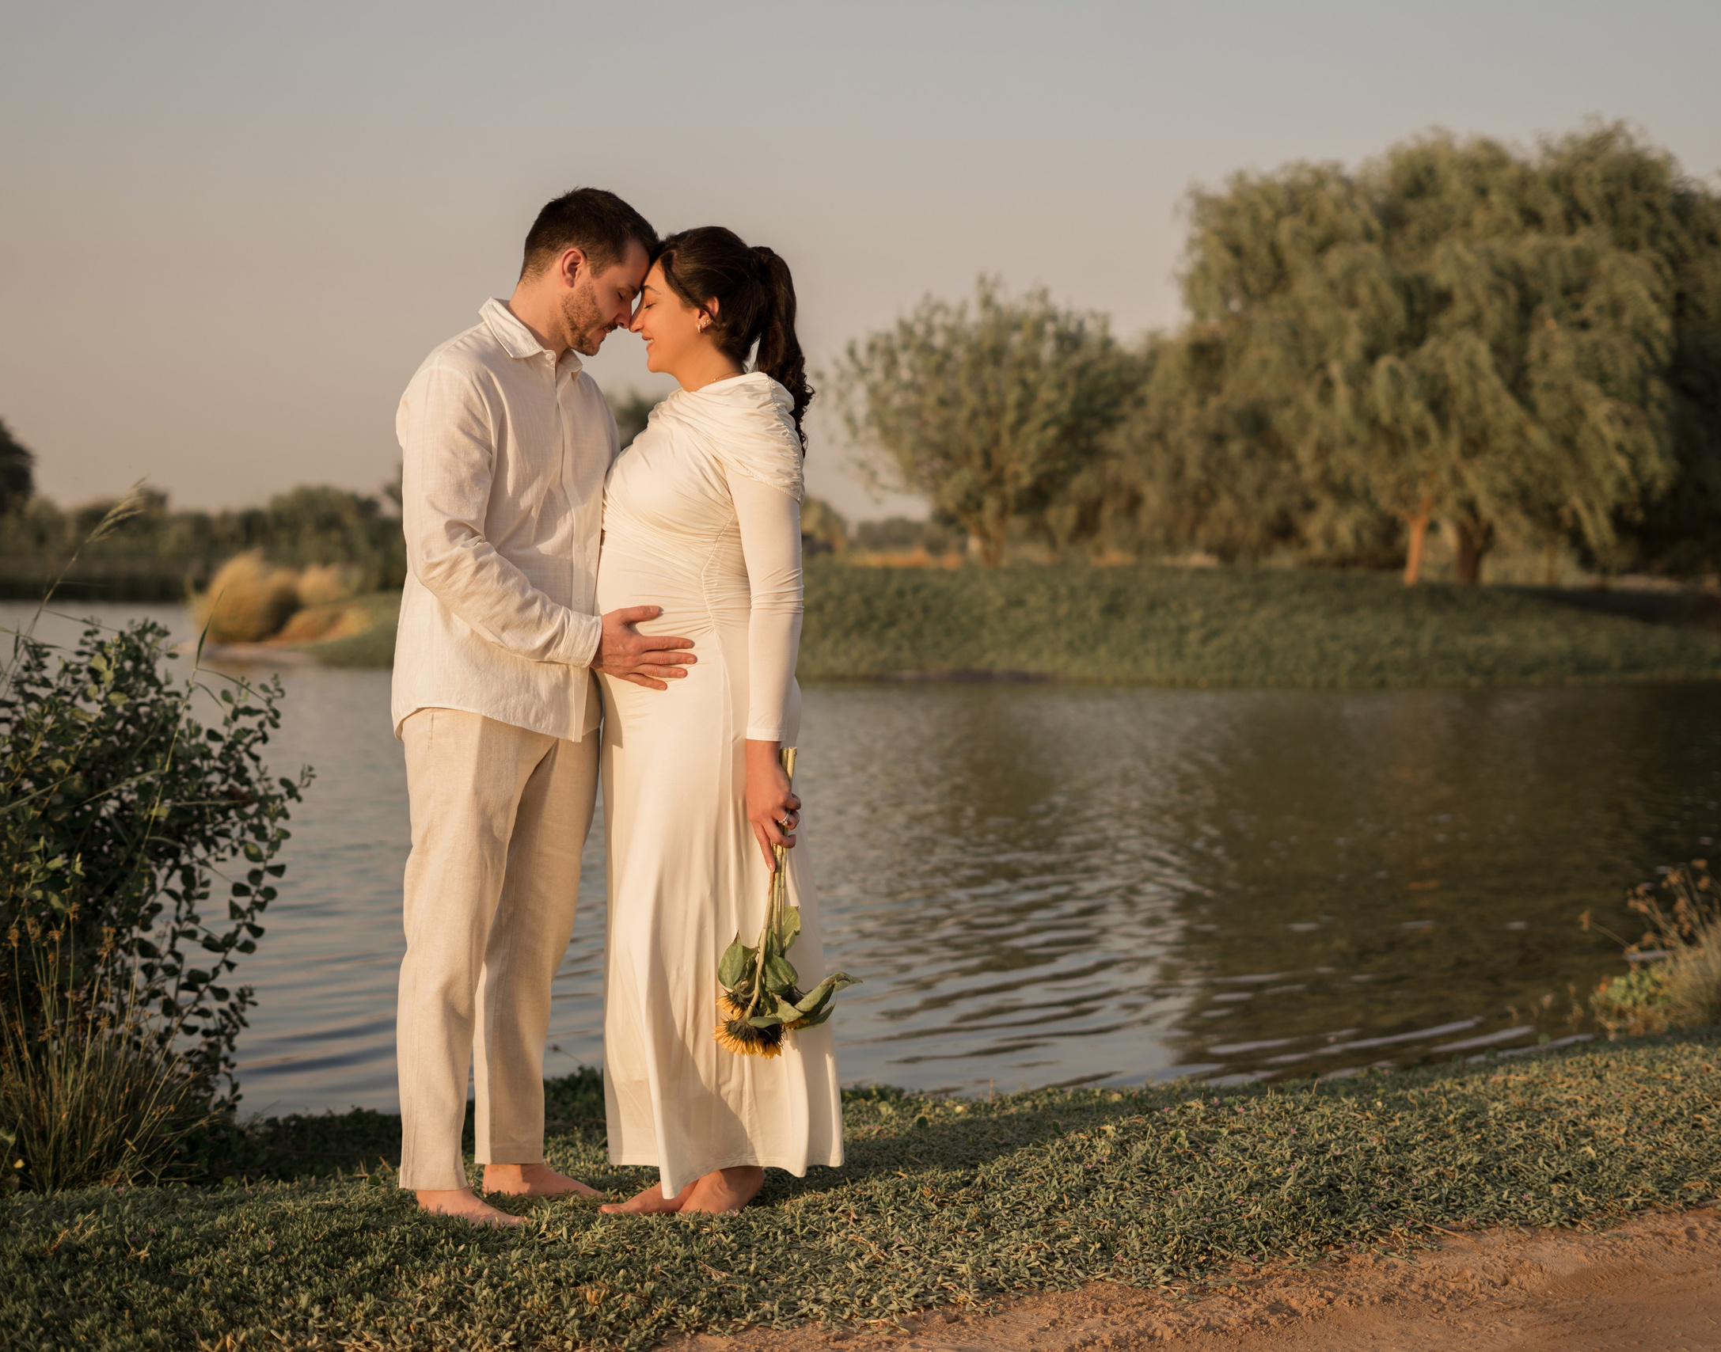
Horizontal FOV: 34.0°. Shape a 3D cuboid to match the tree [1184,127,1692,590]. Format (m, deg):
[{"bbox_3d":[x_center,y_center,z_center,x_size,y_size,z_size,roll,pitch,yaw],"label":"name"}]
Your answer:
[{"bbox_3d":[7.259,-4.060,36.000,6.400,5.750,6.100,0,3,0],"label":"tree"}]

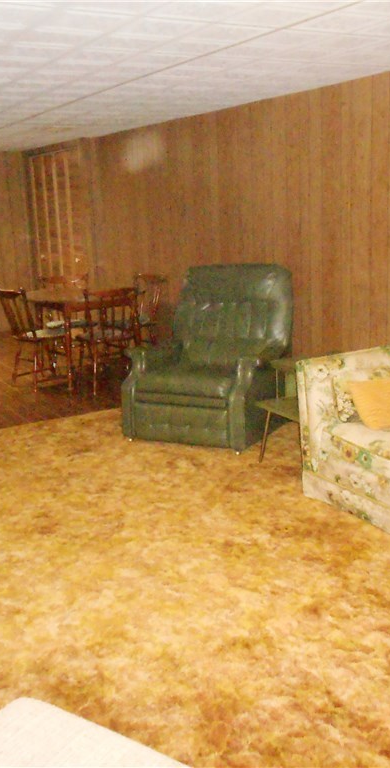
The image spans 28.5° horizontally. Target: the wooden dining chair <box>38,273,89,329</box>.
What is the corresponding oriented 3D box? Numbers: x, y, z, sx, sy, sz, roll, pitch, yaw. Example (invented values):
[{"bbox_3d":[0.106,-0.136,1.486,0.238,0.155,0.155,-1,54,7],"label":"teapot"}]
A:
[{"bbox_3d":[-1.110,-0.541,6.925,0.460,0.830,0.500,-9,15,-24],"label":"wooden dining chair"}]

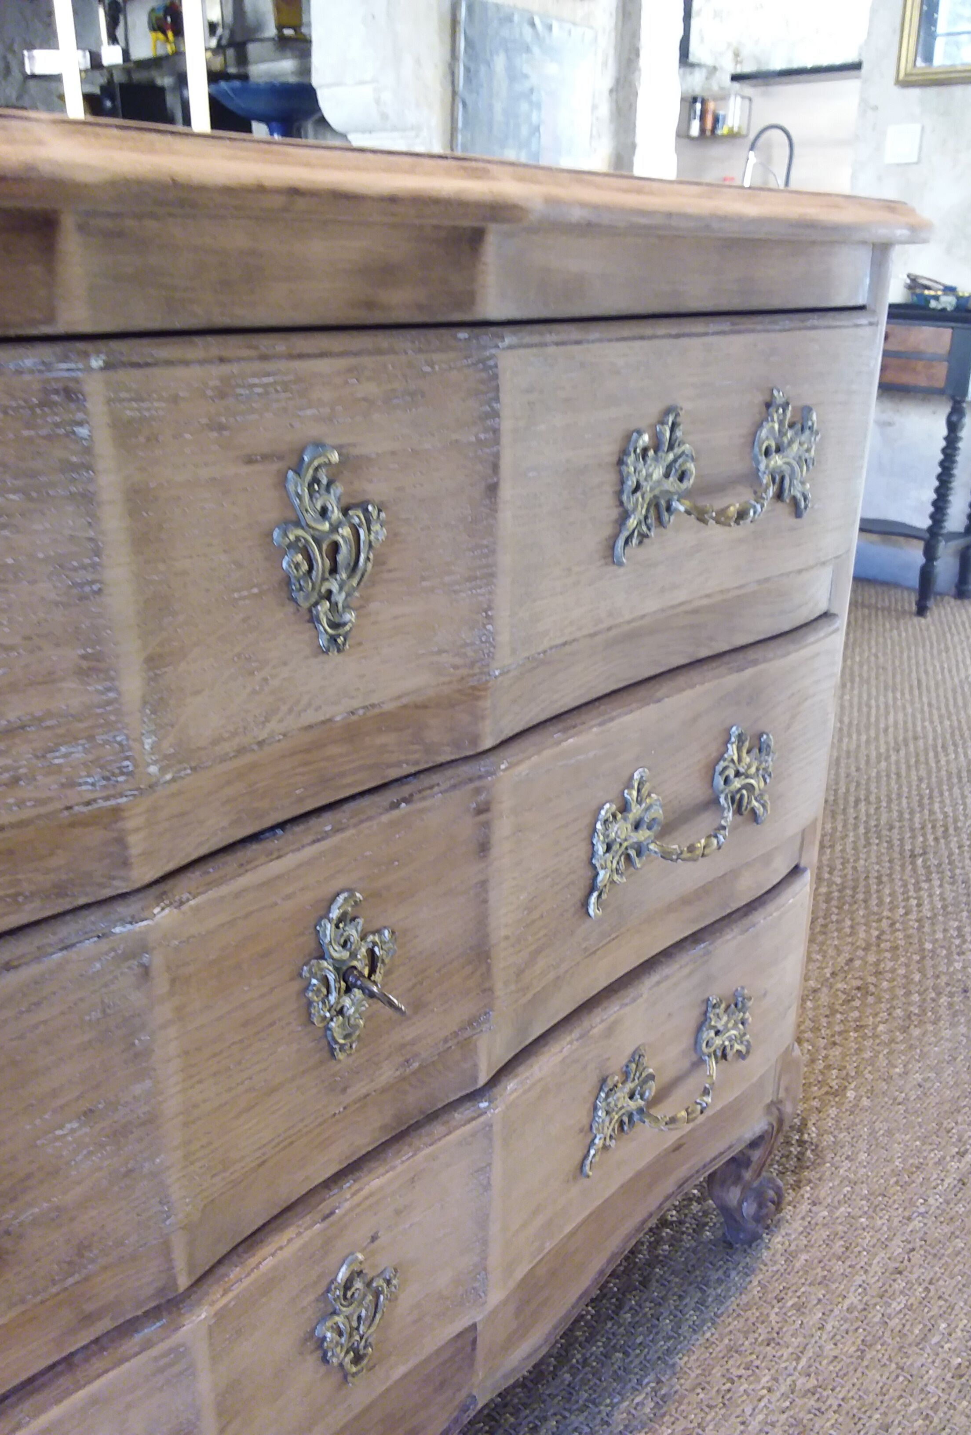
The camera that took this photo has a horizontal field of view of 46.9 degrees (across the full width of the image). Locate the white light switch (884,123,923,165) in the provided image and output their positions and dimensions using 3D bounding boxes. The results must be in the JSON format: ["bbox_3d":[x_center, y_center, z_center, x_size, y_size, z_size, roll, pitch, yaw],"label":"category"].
[{"bbox_3d":[1.015,-1.395,2.720,0.083,0.083,0.012,17,27,38],"label":"white light switch"}]

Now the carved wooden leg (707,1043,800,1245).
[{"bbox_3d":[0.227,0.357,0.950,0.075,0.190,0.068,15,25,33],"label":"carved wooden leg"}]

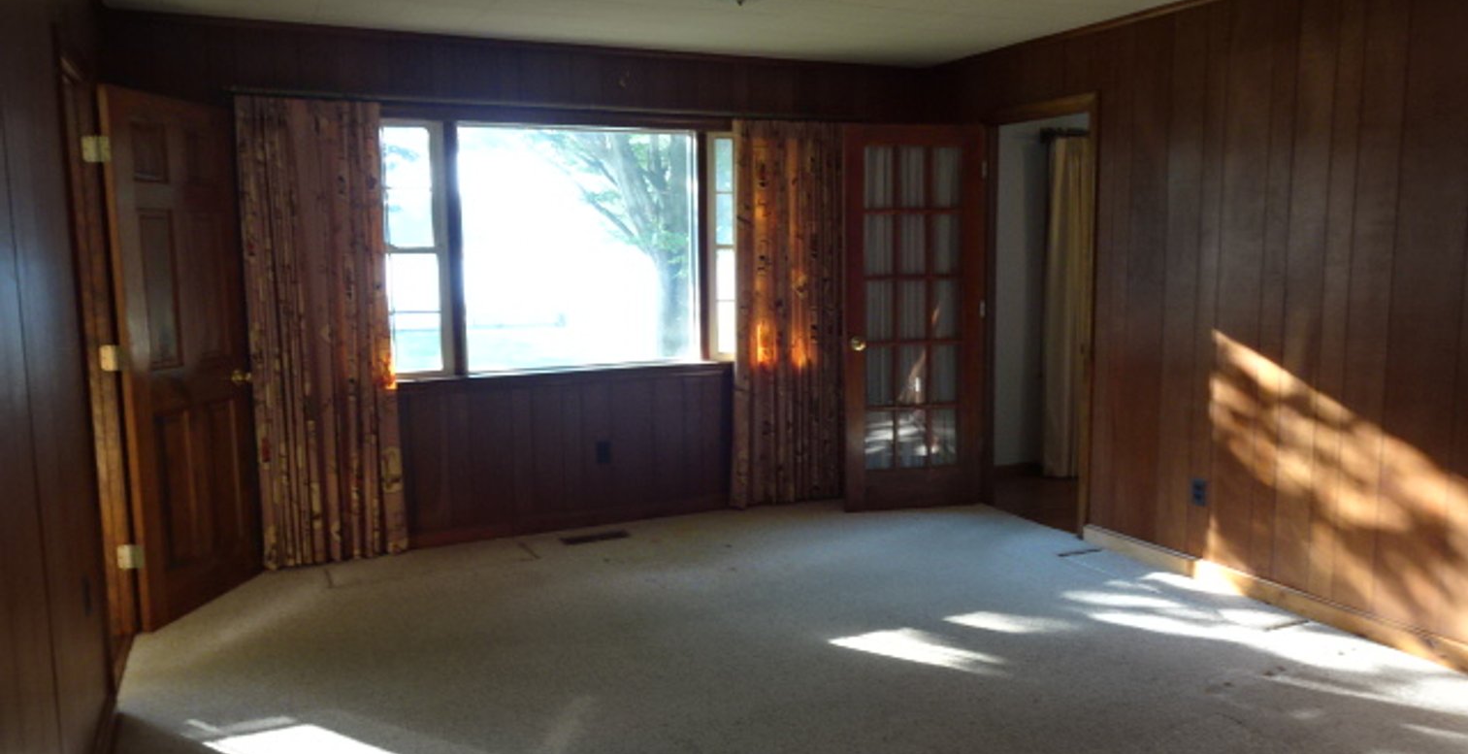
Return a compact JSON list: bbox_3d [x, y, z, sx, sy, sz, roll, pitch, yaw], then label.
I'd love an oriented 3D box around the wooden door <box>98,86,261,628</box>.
[{"bbox_3d":[-2.175,-0.085,4.065,0.040,2.015,0.710,1,8,9],"label":"wooden door"}]

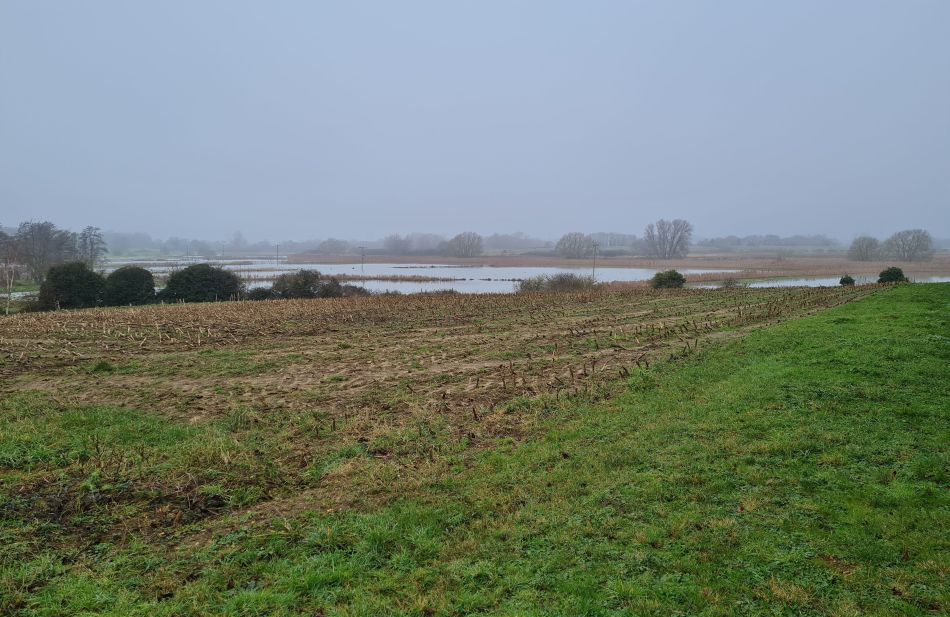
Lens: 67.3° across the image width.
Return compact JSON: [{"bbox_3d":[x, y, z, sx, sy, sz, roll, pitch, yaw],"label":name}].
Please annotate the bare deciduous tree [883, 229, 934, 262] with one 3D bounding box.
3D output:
[{"bbox_3d":[191.330,-27.810,315.000,22.950,15.010,20.000,3,6,31],"label":"bare deciduous tree"}]

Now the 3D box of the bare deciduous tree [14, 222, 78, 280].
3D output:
[{"bbox_3d":[-90.270,-11.980,150.000,13.030,13.030,12.000,-3,6,-31],"label":"bare deciduous tree"}]

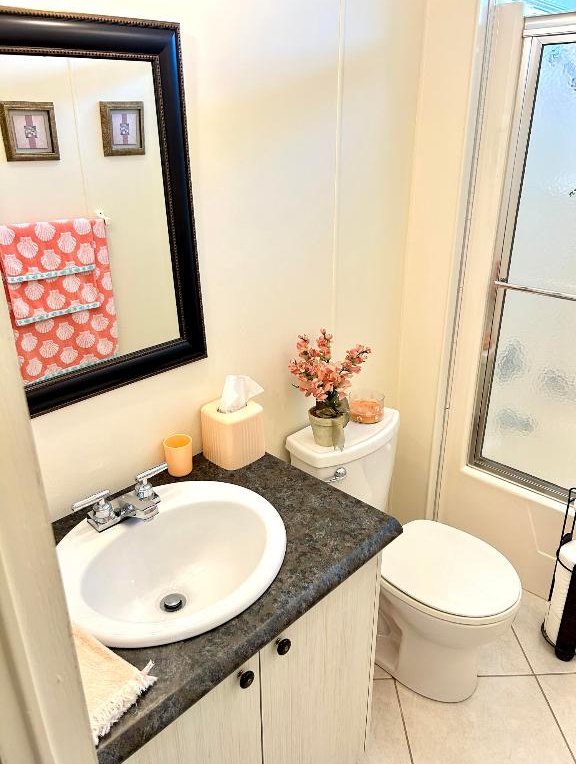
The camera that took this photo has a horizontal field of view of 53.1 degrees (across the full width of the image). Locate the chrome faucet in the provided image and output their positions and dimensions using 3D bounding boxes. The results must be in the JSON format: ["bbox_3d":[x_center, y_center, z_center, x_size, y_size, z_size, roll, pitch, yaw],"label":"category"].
[{"bbox_3d":[-0.329,0.262,1.242,0.150,0.070,0.235,19,30,39],"label":"chrome faucet"}]

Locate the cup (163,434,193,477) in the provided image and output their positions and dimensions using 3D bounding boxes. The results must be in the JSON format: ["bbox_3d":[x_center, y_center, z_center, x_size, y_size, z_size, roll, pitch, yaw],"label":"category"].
[{"bbox_3d":[-0.270,0.186,1.432,0.070,0.089,0.070,0,22,0],"label":"cup"}]

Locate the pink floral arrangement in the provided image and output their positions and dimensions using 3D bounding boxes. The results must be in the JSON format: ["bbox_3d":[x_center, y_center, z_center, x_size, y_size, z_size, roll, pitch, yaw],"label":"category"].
[{"bbox_3d":[0.119,-0.026,1.672,0.205,0.270,0.230,19,30,39],"label":"pink floral arrangement"}]

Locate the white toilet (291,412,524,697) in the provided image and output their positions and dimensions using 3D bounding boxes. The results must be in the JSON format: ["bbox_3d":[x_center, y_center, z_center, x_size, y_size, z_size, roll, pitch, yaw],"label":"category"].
[{"bbox_3d":[0.375,0.550,1.809,0.697,0.737,0.411,19,30,39],"label":"white toilet"}]

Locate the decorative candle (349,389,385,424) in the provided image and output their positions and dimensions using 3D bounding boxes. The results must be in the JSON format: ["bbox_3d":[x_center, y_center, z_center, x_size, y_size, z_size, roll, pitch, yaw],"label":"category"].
[{"bbox_3d":[0.260,0.080,1.893,0.110,0.073,0.110,0,22,0],"label":"decorative candle"}]

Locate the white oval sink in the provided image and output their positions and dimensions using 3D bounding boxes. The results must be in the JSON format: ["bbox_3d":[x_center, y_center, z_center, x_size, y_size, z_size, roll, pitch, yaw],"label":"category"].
[{"bbox_3d":[-0.232,0.405,1.183,0.445,0.170,0.493,19,30,39],"label":"white oval sink"}]

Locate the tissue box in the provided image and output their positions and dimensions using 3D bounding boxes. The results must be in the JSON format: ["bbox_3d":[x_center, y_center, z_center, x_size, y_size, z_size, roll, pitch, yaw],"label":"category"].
[{"bbox_3d":[-0.143,0.130,1.504,0.122,0.135,0.123,19,30,39],"label":"tissue box"}]

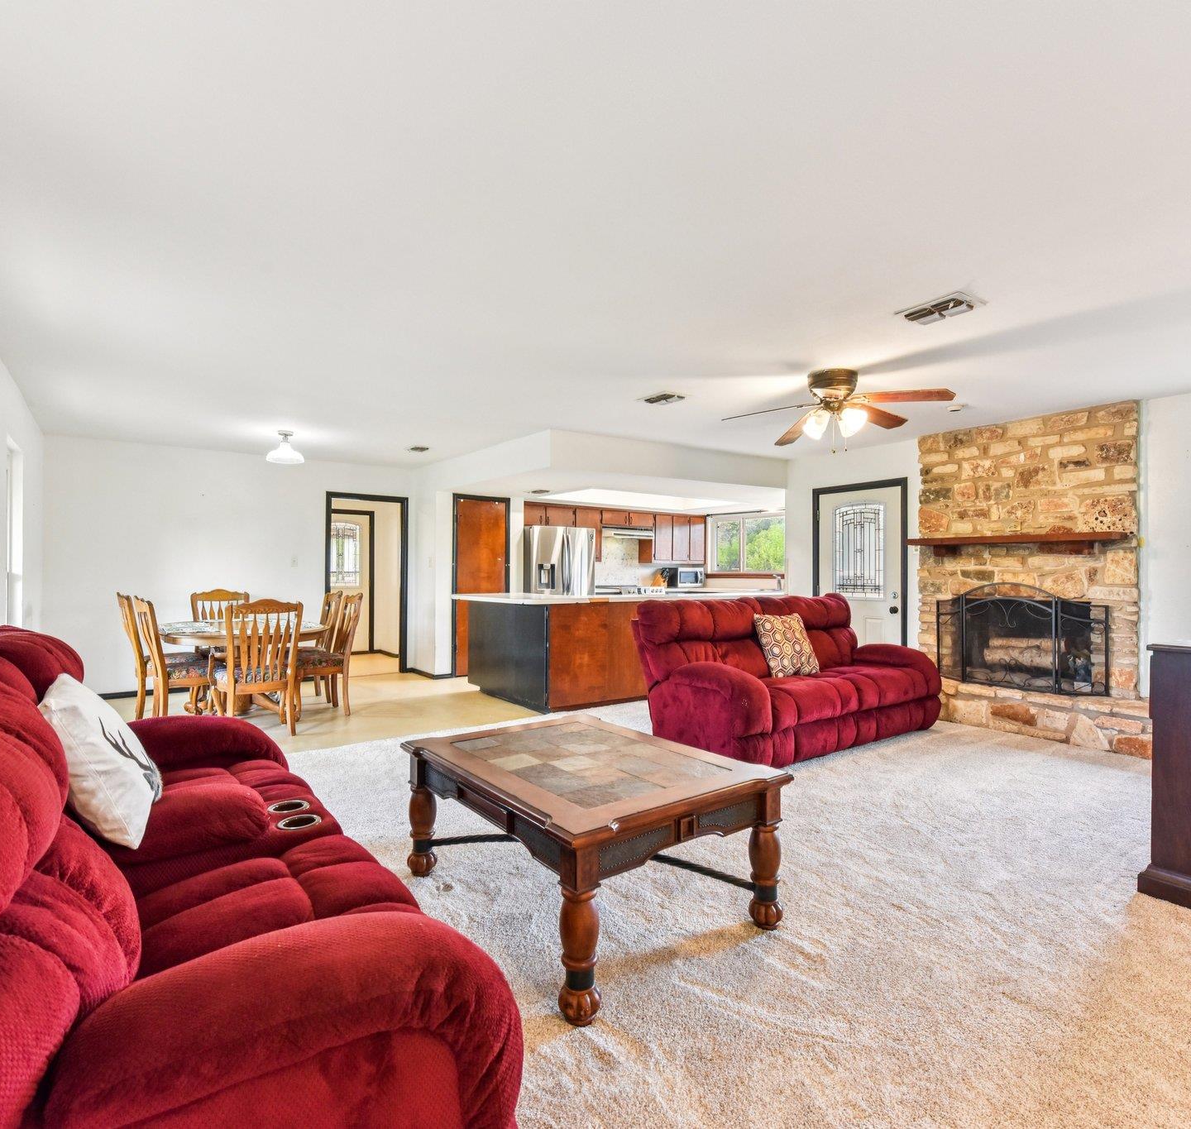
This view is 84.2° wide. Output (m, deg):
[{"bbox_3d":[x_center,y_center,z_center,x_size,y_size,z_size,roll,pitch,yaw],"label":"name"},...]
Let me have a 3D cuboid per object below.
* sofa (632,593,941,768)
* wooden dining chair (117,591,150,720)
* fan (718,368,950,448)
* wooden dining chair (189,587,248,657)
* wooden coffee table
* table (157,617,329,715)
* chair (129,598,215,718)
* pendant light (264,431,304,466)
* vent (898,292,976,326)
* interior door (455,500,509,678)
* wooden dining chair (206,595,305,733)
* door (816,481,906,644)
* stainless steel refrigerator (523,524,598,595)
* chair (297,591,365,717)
[{"bbox_3d":[1.489,0.759,4.885,2.200,1.030,1.060,0,0,-36],"label":"sofa"},{"bbox_3d":[-3.656,0.758,5.535,0.580,1.030,0.500,0,-1,-41],"label":"wooden dining chair"},{"bbox_3d":[1.465,-0.955,4.060,1.300,0.440,1.300,0,0,-36],"label":"fan"},{"bbox_3d":[-3.490,0.760,6.150,0.490,1.010,0.540,0,0,-36],"label":"wooden dining chair"},{"bbox_3d":[-0.037,1.005,2.525,0.930,0.520,1.170,0,0,-36],"label":"wooden coffee table"},{"bbox_3d":[-2.946,0.894,5.543,1.210,0.760,1.660,0,0,-36],"label":"table"},{"bbox_3d":[-3.340,0.760,5.270,0.560,1.010,0.480,0,0,-39],"label":"chair"},{"bbox_3d":[-2.711,-1.035,5.762,0.305,0.260,0.305,0,0,-36],"label":"pendant light"},{"bbox_3d":[1.610,-1.185,3.070,0.220,0.040,0.320,0,0,-36],"label":"vent"},{"bbox_3d":[-1.310,0.245,7.620,0.680,2.040,0.080,0,0,-36],"label":"interior door"},{"bbox_3d":[-2.509,0.755,4.909,0.580,1.030,0.640,0,0,-36],"label":"wooden dining chair"},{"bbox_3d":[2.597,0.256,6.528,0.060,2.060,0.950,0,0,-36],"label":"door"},{"bbox_3d":[-0.663,0.417,8.614,0.925,1.760,0.870,0,0,-36],"label":"stainless steel refrigerator"},{"bbox_3d":[-2.333,0.760,5.619,0.580,1.030,0.500,0,0,-36],"label":"chair"}]

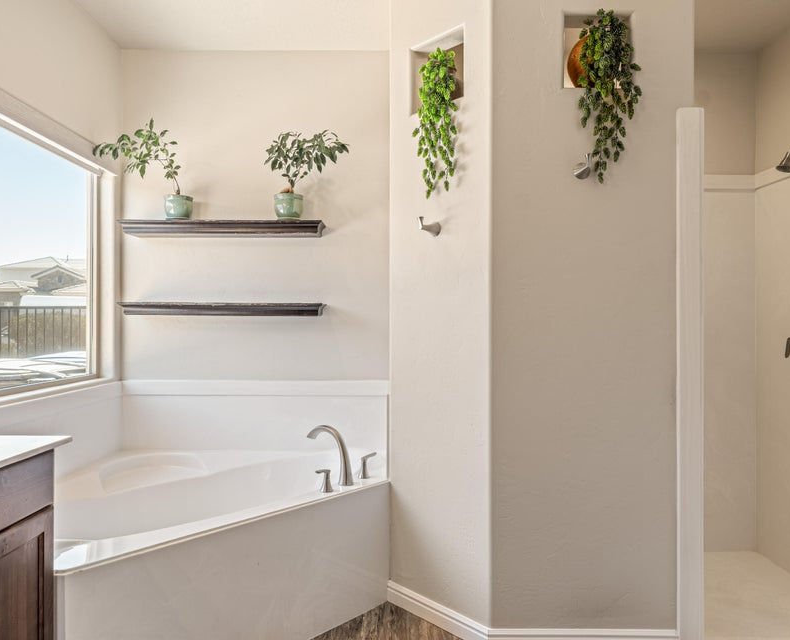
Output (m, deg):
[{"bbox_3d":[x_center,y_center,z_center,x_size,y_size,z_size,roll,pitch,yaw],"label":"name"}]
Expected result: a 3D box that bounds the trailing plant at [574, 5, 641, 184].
[{"bbox_3d":[0.785,-0.812,2.060,0.235,0.635,0.180,0,0,0],"label":"trailing plant"}]

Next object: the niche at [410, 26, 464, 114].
[{"bbox_3d":[0.207,-1.009,2.318,0.291,0.284,0.115,0,0,45],"label":"niche"}]

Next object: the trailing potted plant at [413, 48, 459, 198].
[{"bbox_3d":[0.166,-0.803,2.270,0.195,0.625,0.160,0,0,45],"label":"trailing potted plant"}]

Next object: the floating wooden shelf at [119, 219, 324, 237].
[{"bbox_3d":[-0.889,-0.473,2.928,1.034,0.063,0.170,0,0,0],"label":"floating wooden shelf"}]

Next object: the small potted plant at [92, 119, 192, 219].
[{"bbox_3d":[-1.225,-0.745,2.800,0.380,0.480,0.340,0,0,0],"label":"small potted plant"}]

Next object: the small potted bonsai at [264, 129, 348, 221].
[{"bbox_3d":[-0.455,-0.739,2.870,0.440,0.470,0.290,0,0,0],"label":"small potted bonsai"}]

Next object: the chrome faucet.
[{"bbox_3d":[-0.297,0.596,2.508,0.270,0.242,0.060,0,0,37],"label":"chrome faucet"}]

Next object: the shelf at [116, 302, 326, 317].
[{"bbox_3d":[-0.889,-0.052,2.928,1.034,0.065,0.170,0,0,0],"label":"shelf"}]

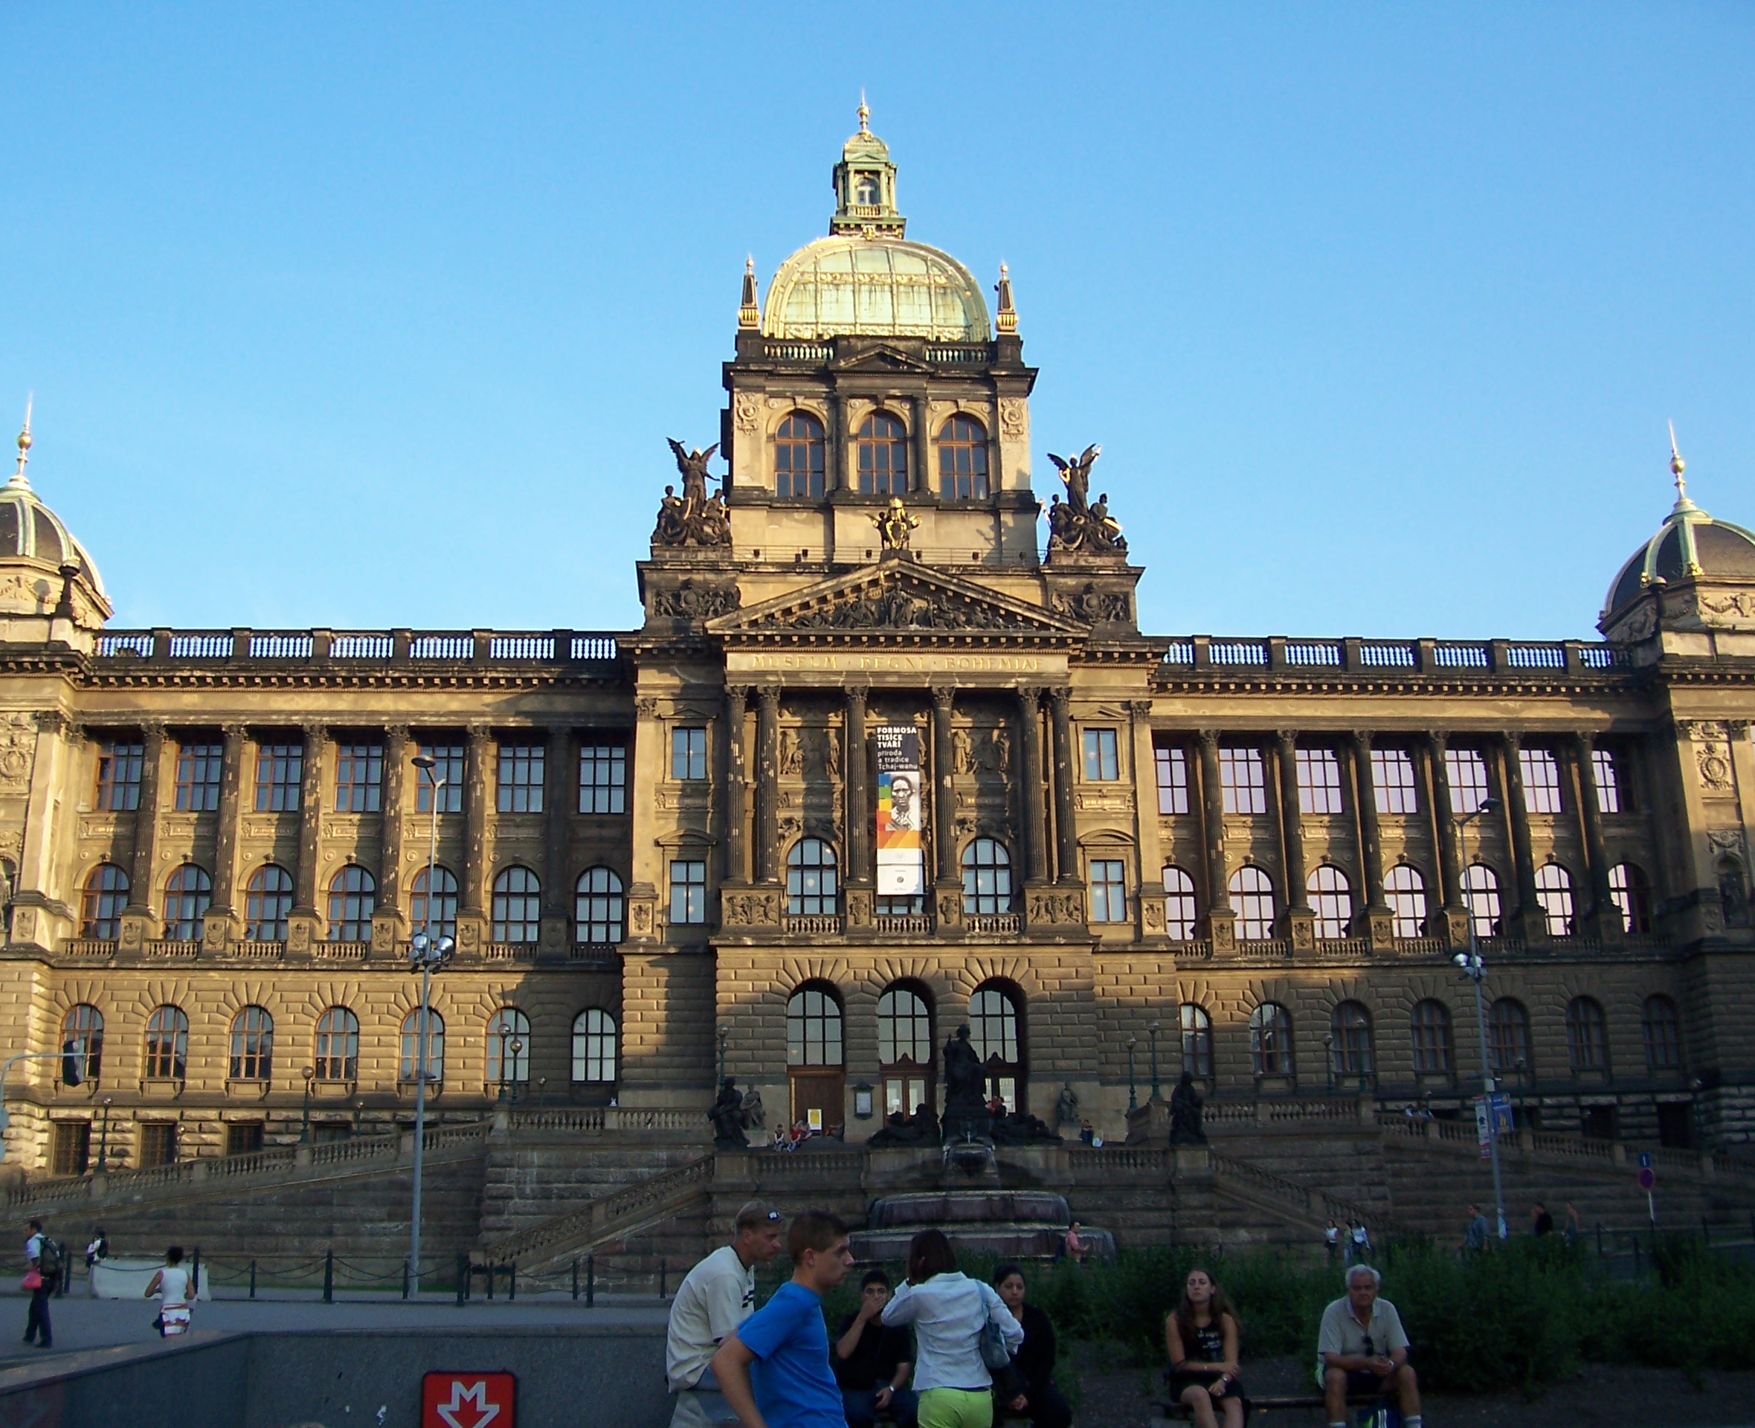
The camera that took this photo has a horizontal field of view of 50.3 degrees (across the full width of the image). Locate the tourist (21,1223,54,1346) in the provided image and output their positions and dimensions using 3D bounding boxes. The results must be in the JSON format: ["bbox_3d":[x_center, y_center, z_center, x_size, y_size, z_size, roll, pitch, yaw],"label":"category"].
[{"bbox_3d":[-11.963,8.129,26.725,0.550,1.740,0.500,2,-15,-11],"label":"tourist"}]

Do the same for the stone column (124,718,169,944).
[{"bbox_3d":[-36.123,5.711,92.514,1.150,11.053,1.150,0,-15,-4],"label":"stone column"}]

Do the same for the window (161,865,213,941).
[{"bbox_3d":[-32.870,8.947,88.994,1.950,3.700,0.400,0,-15,-4],"label":"window"}]

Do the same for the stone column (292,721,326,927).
[{"bbox_3d":[-27.162,5.226,89.523,1.200,9.800,1.200,0,-16,-4],"label":"stone column"}]

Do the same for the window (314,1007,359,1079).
[{"bbox_3d":[-25.263,15.364,87.255,1.998,3.437,0.350,0,-16,-4],"label":"window"}]

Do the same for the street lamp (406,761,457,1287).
[{"bbox_3d":[-11.263,7.556,46.842,1.300,13.569,1.400,-11,-19,31],"label":"street lamp"}]

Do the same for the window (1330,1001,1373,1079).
[{"bbox_3d":[22.719,15.535,89.425,1.750,3.620,0.400,0,-15,-4],"label":"window"}]

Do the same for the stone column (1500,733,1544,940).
[{"bbox_3d":[32.692,6.140,94.838,1.350,10.776,1.350,0,-16,-4],"label":"stone column"}]

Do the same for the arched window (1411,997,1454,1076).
[{"bbox_3d":[26.577,15.479,89.723,1.680,3.580,0.400,0,-15,-4],"label":"arched window"}]

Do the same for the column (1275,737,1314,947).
[{"bbox_3d":[20.894,6.146,93.844,1.300,10.965,1.300,0,-16,-4],"label":"column"}]

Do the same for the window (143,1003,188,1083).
[{"bbox_3d":[-33.932,15.700,89.366,1.939,3.587,0.350,0,-15,-4],"label":"window"}]

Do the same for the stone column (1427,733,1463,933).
[{"bbox_3d":[28.205,5.731,93.156,1.050,10.100,1.050,0,-15,-4],"label":"stone column"}]

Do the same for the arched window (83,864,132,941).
[{"bbox_3d":[-38.289,9.400,92.797,2.260,4.093,0.350,0,-15,-4],"label":"arched window"}]

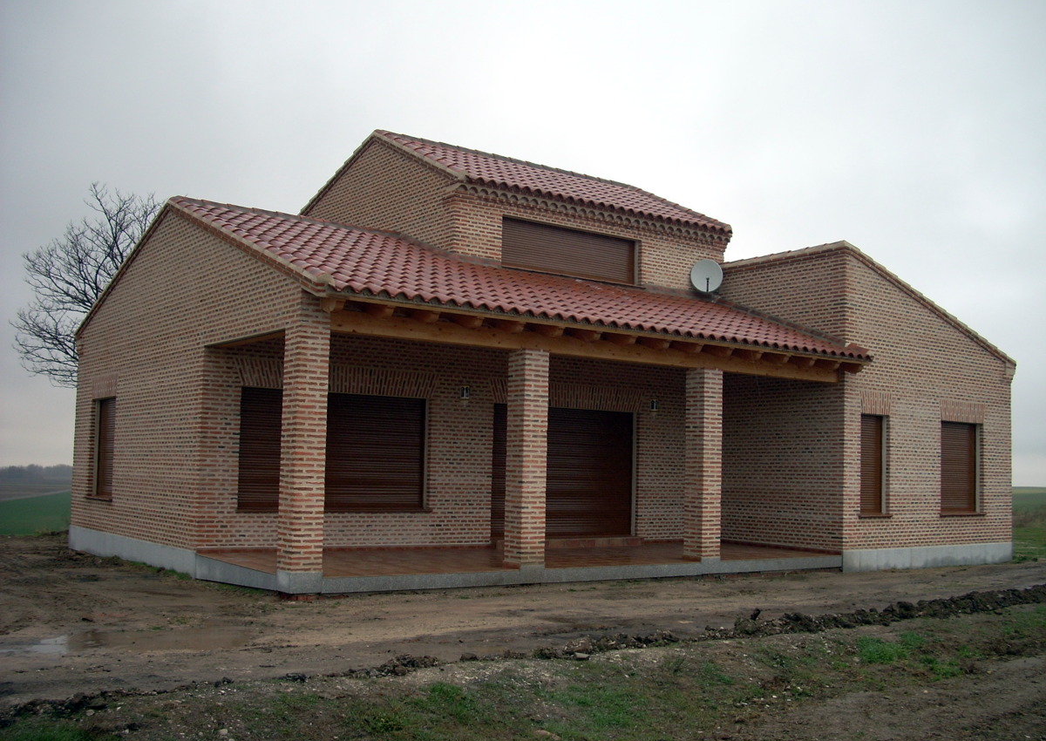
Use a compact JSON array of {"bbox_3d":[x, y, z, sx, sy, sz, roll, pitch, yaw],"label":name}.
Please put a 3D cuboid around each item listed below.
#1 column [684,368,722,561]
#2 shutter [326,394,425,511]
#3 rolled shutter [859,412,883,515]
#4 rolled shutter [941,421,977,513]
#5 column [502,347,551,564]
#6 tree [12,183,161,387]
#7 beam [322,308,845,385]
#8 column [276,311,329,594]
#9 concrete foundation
[{"bbox_3d":[2.670,1.400,16.555,0.376,2.790,0.376,5,-6,-36],"label":"column"},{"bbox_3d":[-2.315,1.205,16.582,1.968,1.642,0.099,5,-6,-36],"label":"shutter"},{"bbox_3d":[5.799,1.578,18.750,0.723,1.642,0.099,5,-6,-36],"label":"rolled shutter"},{"bbox_3d":[7.864,1.760,20.227,1.306,1.642,0.138,5,-6,-36],"label":"rolled shutter"},{"bbox_3d":[0.049,1.166,14.649,0.376,2.790,0.376,5,-6,-36],"label":"column"},{"bbox_3d":[-10.095,-0.449,29.376,5.992,8.721,5.992,5,-6,-36],"label":"tree"},{"bbox_3d":[1.424,-0.221,15.701,9.298,0.227,0.197,5,-6,-36],"label":"beam"},{"bbox_3d":[-2.502,0.954,12.794,0.376,3.110,0.376,5,-6,-36],"label":"column"},{"bbox_3d":[7.098,3.273,19.612,4.985,0.340,0.295,5,-6,-36],"label":"concrete foundation"}]

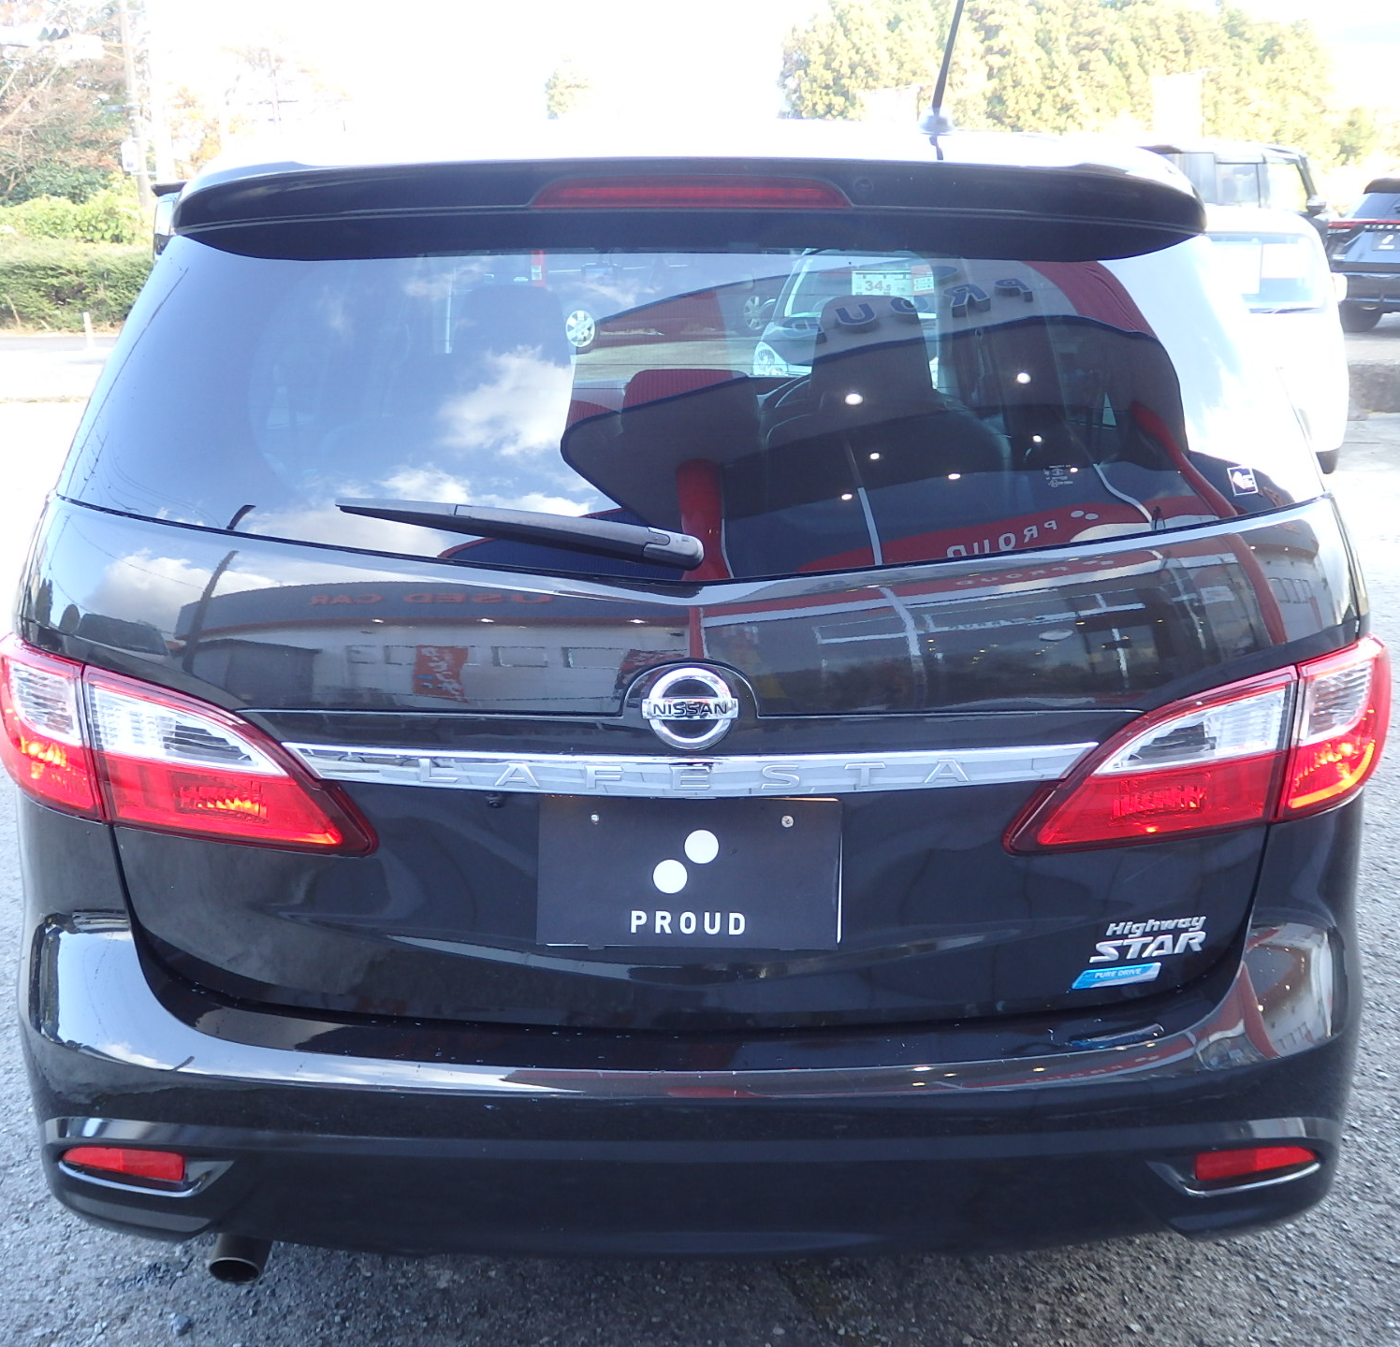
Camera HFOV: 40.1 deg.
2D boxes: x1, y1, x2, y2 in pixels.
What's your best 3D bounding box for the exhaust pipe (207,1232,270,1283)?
[{"bbox_3d":[-0.554,0.665,2.346,0.065,0.065,0.140,0,42,0],"label":"exhaust pipe"}]

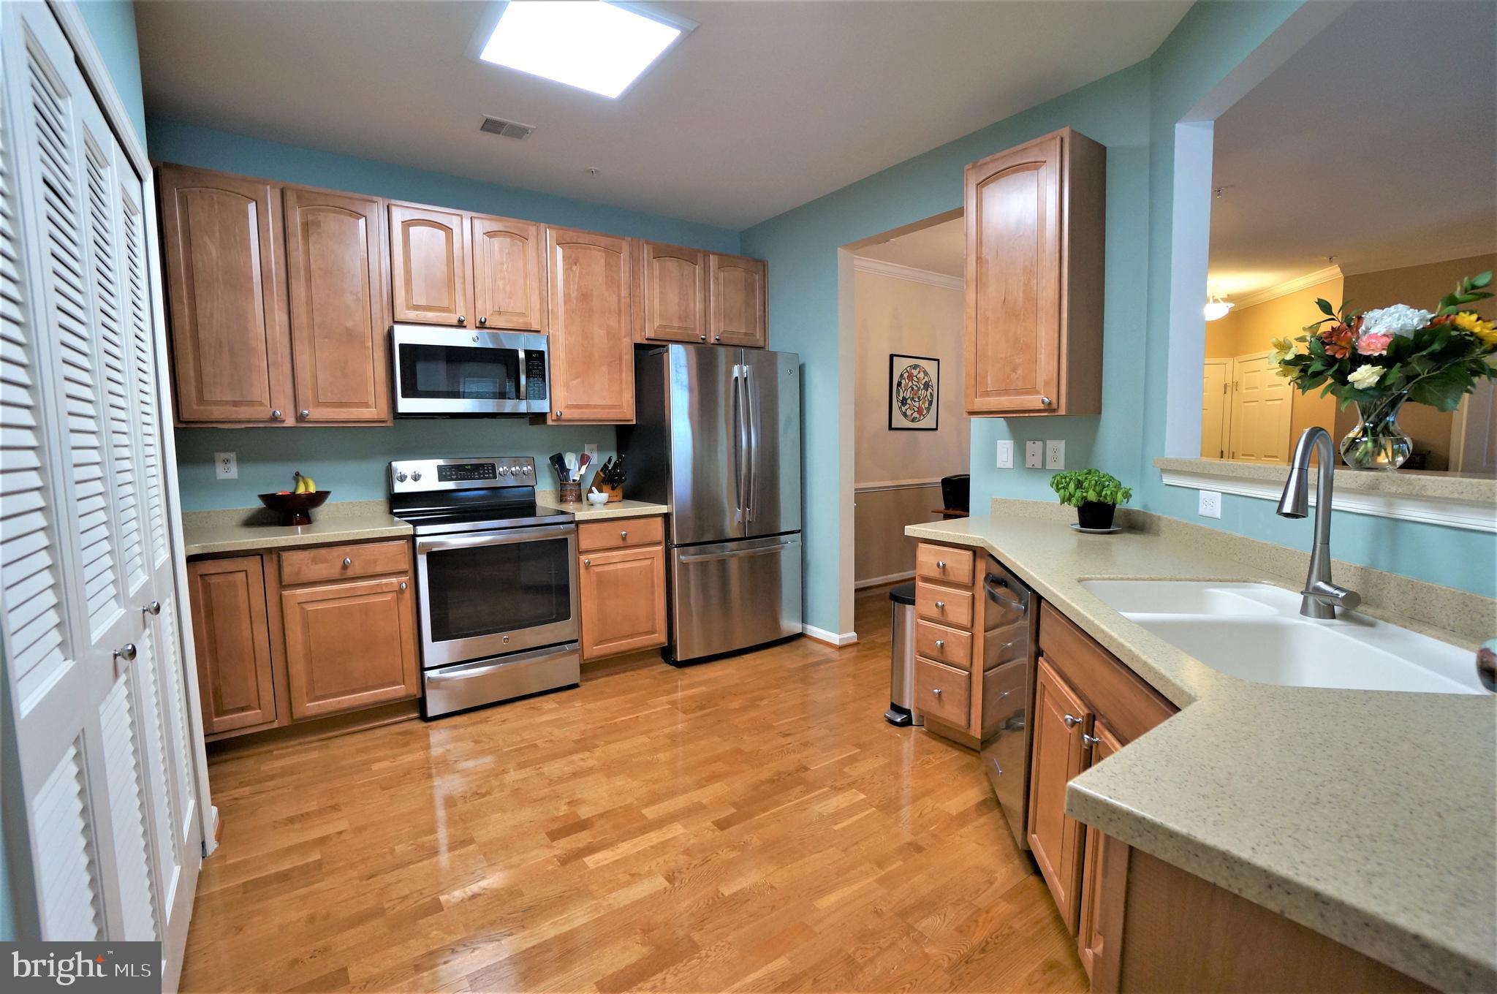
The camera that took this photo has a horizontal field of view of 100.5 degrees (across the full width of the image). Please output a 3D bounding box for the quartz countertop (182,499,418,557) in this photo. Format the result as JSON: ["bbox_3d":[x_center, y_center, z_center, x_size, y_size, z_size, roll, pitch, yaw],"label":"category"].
[{"bbox_3d":[-2.118,0.123,2.969,0.830,0.127,0.640,-5,6,-33],"label":"quartz countertop"}]

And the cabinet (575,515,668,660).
[{"bbox_3d":[-0.854,0.489,3.741,0.520,0.800,0.630,-4,7,-32],"label":"cabinet"}]

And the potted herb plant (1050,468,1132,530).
[{"bbox_3d":[1.385,0.008,2.538,0.285,0.240,0.260,-1,6,0],"label":"potted herb plant"}]

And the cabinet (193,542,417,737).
[{"bbox_3d":[-2.065,0.585,2.976,0.810,0.800,0.630,-4,7,-32],"label":"cabinet"}]

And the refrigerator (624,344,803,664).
[{"bbox_3d":[-0.212,0.024,3.985,0.910,1.800,0.780,-4,7,-32],"label":"refrigerator"}]

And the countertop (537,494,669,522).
[{"bbox_3d":[-0.884,0.028,3.733,0.545,0.125,0.640,-5,6,-33],"label":"countertop"}]

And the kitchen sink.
[{"bbox_3d":[1.026,0.349,1.252,0.505,0.210,0.740,0,5,9],"label":"kitchen sink"}]

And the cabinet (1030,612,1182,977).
[{"bbox_3d":[1.054,0.695,1.347,0.620,0.800,0.850,0,6,10],"label":"cabinet"}]

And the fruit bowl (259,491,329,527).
[{"bbox_3d":[-2.218,0.070,3.056,0.300,0.150,0.300,-5,6,-33],"label":"fruit bowl"}]

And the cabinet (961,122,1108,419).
[{"bbox_3d":[1.277,-0.929,2.805,0.335,1.110,0.460,-5,7,-39],"label":"cabinet"}]

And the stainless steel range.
[{"bbox_3d":[-1.415,0.415,3.354,0.760,1.200,0.730,-5,6,-33],"label":"stainless steel range"}]

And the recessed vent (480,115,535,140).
[{"bbox_3d":[-1.137,-1.714,2.918,0.235,0.025,0.165,-4,7,-32],"label":"recessed vent"}]

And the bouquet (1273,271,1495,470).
[{"bbox_3d":[1.508,-0.292,1.460,0.340,0.460,0.385,0,5,9],"label":"bouquet"}]

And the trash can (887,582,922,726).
[{"bbox_3d":[0.795,0.724,2.897,0.340,0.575,0.260,-5,6,-36],"label":"trash can"}]

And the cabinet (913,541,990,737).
[{"bbox_3d":[1.049,0.560,2.704,0.610,0.800,0.315,-5,7,-36],"label":"cabinet"}]

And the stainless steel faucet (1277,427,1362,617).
[{"bbox_3d":[1.161,0.059,1.260,0.250,0.406,0.090,-5,7,-33],"label":"stainless steel faucet"}]

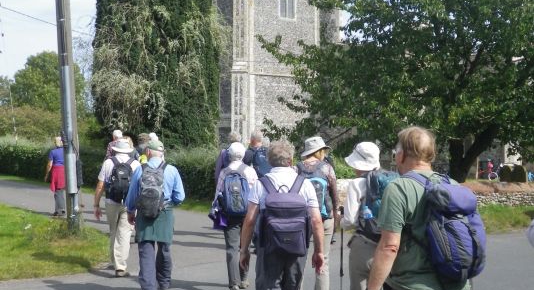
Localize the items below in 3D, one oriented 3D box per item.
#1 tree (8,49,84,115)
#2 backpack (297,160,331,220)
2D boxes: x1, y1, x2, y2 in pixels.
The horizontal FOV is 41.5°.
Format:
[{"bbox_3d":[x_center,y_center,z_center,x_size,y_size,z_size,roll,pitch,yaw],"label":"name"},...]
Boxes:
[{"bbox_3d":[-18.050,-3.050,58.000,6.400,9.400,6.400,0,0,0],"label":"tree"},{"bbox_3d":[0.436,0.404,6.400,0.320,0.550,0.250,0,0,3],"label":"backpack"}]

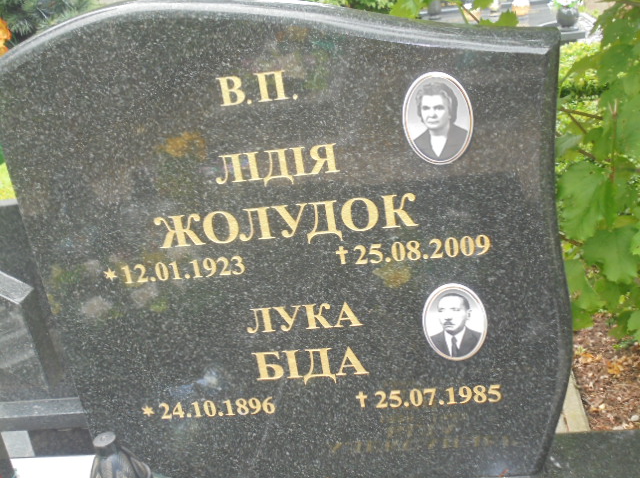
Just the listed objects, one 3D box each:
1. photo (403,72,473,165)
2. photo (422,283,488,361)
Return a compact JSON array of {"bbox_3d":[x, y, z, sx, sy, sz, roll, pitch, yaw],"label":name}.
[{"bbox_3d":[0.148,-0.150,1.000,0.090,0.120,0.012,-5,20,9],"label":"photo"},{"bbox_3d":[0.186,0.116,1.100,0.090,0.120,0.012,-5,20,9],"label":"photo"}]

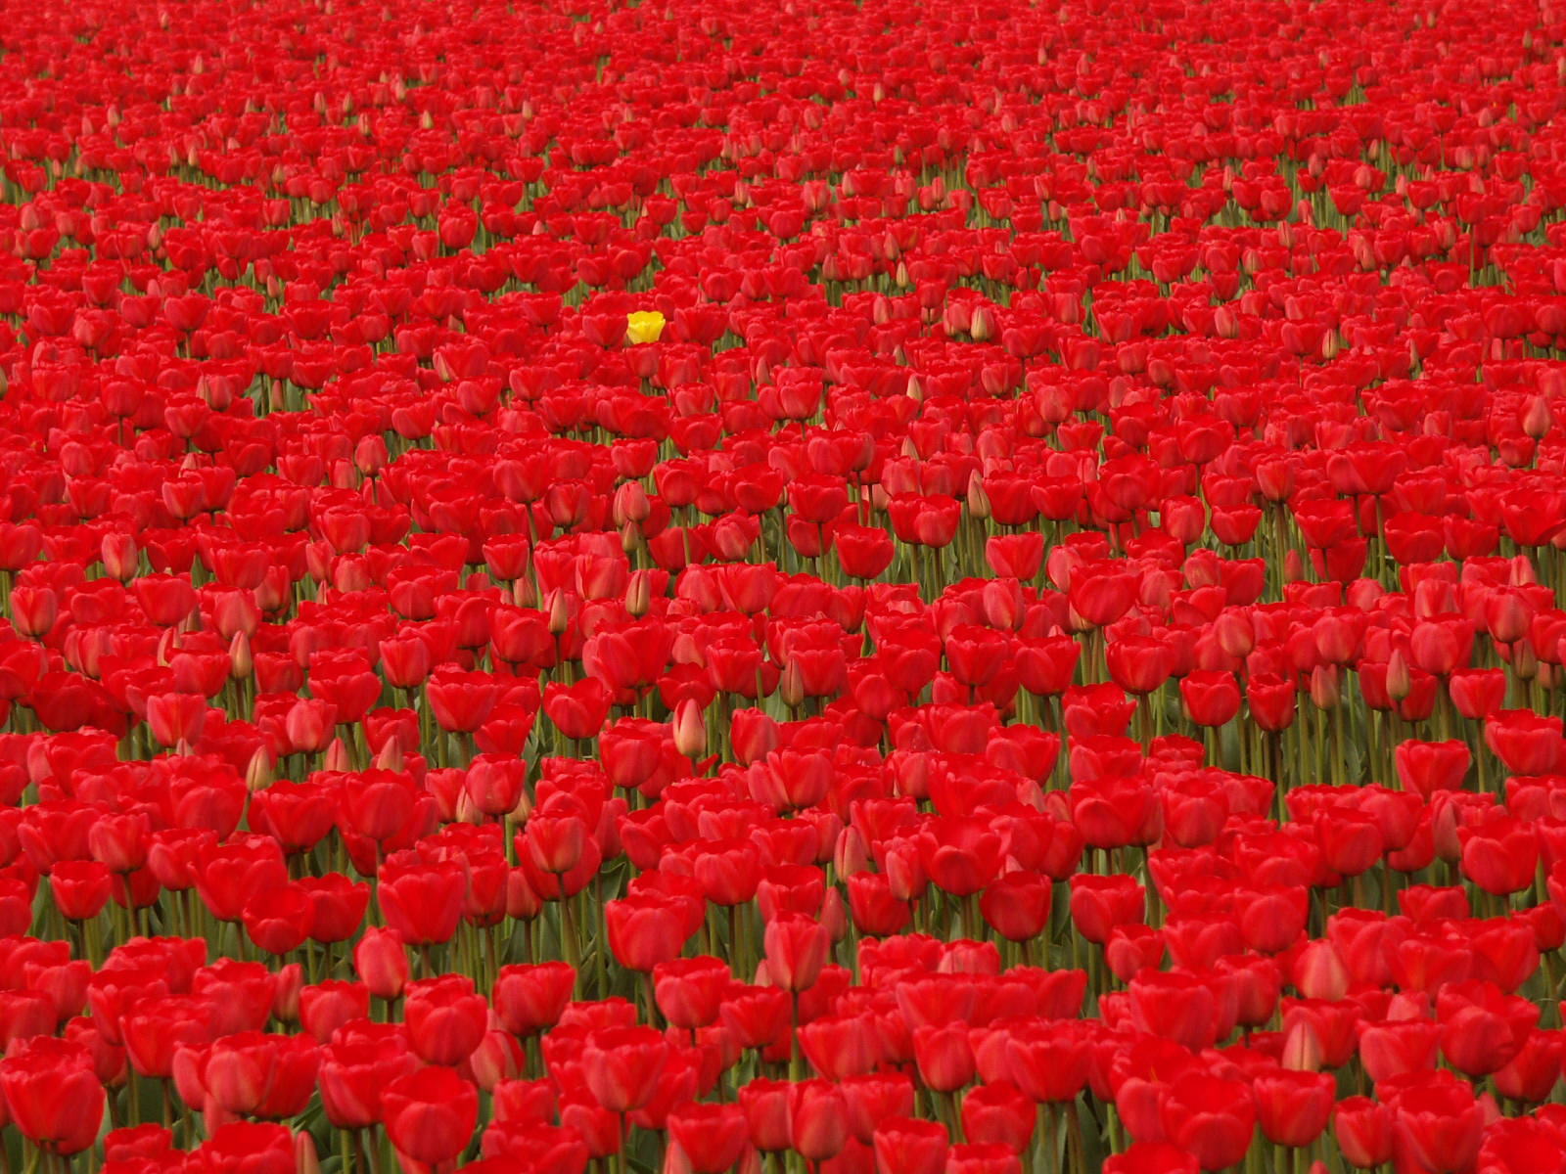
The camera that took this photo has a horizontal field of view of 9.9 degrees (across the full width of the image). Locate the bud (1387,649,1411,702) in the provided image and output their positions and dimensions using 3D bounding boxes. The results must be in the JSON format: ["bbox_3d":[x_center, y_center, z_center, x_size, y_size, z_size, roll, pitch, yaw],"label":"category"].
[{"bbox_3d":[0.645,0.093,9.422,0.026,0.056,0.026,-1,6,0],"label":"bud"}]

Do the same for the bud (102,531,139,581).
[{"bbox_3d":[-0.818,-0.037,11.118,0.044,0.062,0.044,-2,6,0],"label":"bud"}]

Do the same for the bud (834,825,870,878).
[{"bbox_3d":[0.067,0.259,8.737,0.033,0.055,0.033,7,6,0],"label":"bud"}]

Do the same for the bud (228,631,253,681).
[{"bbox_3d":[-0.578,0.074,9.595,0.025,0.053,0.025,0,6,0],"label":"bud"}]

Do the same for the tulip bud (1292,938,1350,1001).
[{"bbox_3d":[0.468,0.338,7.822,0.050,0.062,0.050,0,6,0],"label":"tulip bud"}]

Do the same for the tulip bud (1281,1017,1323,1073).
[{"bbox_3d":[0.434,0.390,7.521,0.034,0.052,0.034,0,6,0],"label":"tulip bud"}]

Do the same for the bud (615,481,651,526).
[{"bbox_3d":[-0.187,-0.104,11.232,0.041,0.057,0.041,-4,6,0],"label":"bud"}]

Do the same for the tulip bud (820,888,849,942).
[{"bbox_3d":[0.046,0.290,7.957,0.024,0.049,0.024,0,6,0],"label":"tulip bud"}]

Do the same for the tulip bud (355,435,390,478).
[{"bbox_3d":[-0.541,-0.172,11.864,0.043,0.055,0.043,0,6,0],"label":"tulip bud"}]

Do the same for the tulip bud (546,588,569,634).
[{"bbox_3d":[-0.260,0.029,10.409,0.023,0.055,0.023,5,6,0],"label":"tulip bud"}]

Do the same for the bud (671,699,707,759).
[{"bbox_3d":[-0.097,0.146,9.309,0.033,0.061,0.033,-6,6,0],"label":"bud"}]

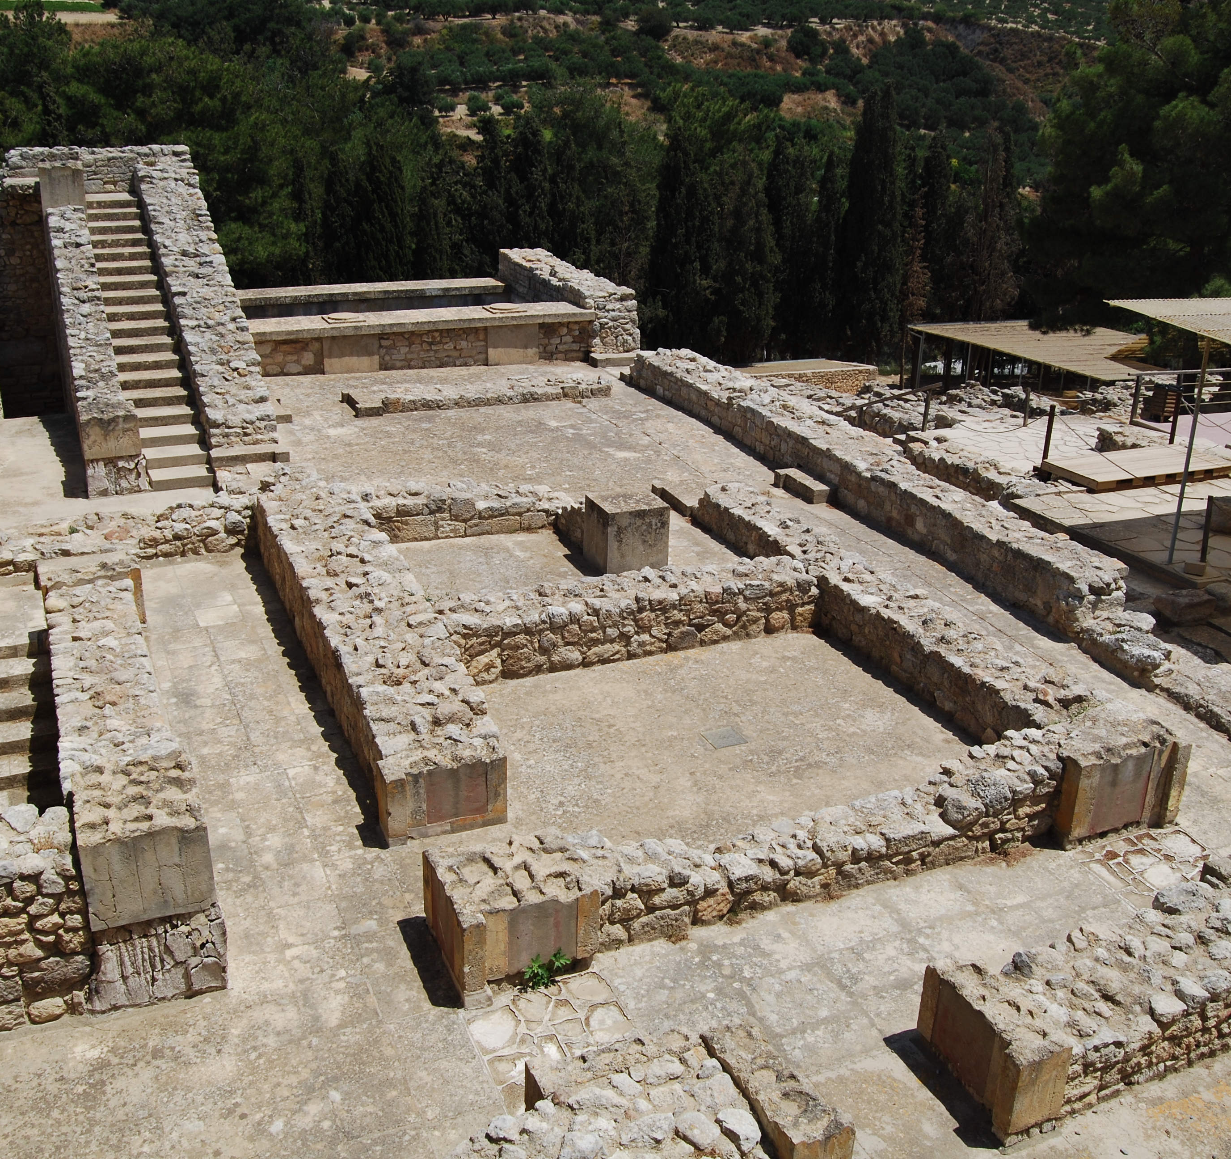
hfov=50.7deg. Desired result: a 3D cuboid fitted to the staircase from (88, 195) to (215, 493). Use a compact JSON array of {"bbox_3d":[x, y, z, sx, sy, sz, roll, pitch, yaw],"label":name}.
[{"bbox_3d":[-7.786,-4.192,21.350,0.795,3.390,8.586,-8,22,-22],"label":"staircase"}]

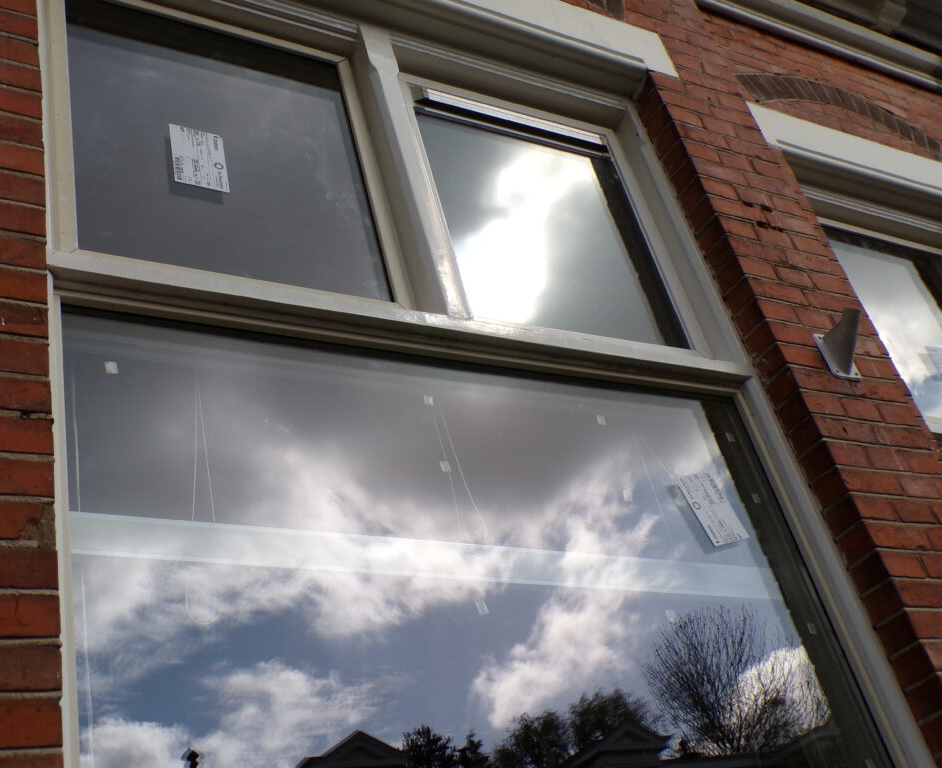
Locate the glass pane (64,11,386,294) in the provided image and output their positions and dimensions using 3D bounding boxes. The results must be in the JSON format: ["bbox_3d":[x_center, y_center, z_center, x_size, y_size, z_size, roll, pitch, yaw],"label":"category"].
[{"bbox_3d":[-0.471,-0.452,2.096,0.579,0.697,0.020,7,-39,-32],"label":"glass pane"}]

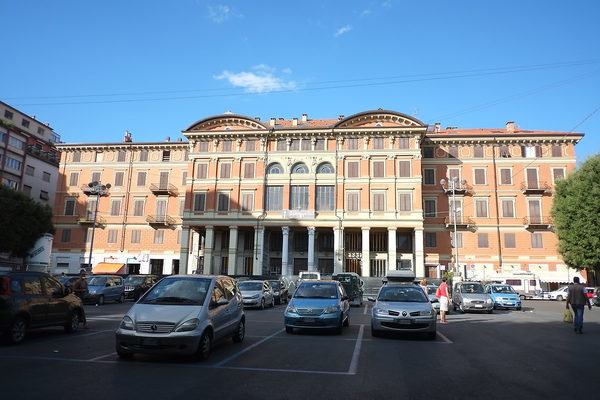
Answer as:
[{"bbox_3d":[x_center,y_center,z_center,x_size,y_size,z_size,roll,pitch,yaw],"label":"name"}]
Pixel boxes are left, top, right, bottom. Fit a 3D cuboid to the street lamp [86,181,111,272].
[{"bbox_3d":[-18.836,3.408,40.936,2.100,9.900,1.900,1,-11,0],"label":"street lamp"}]

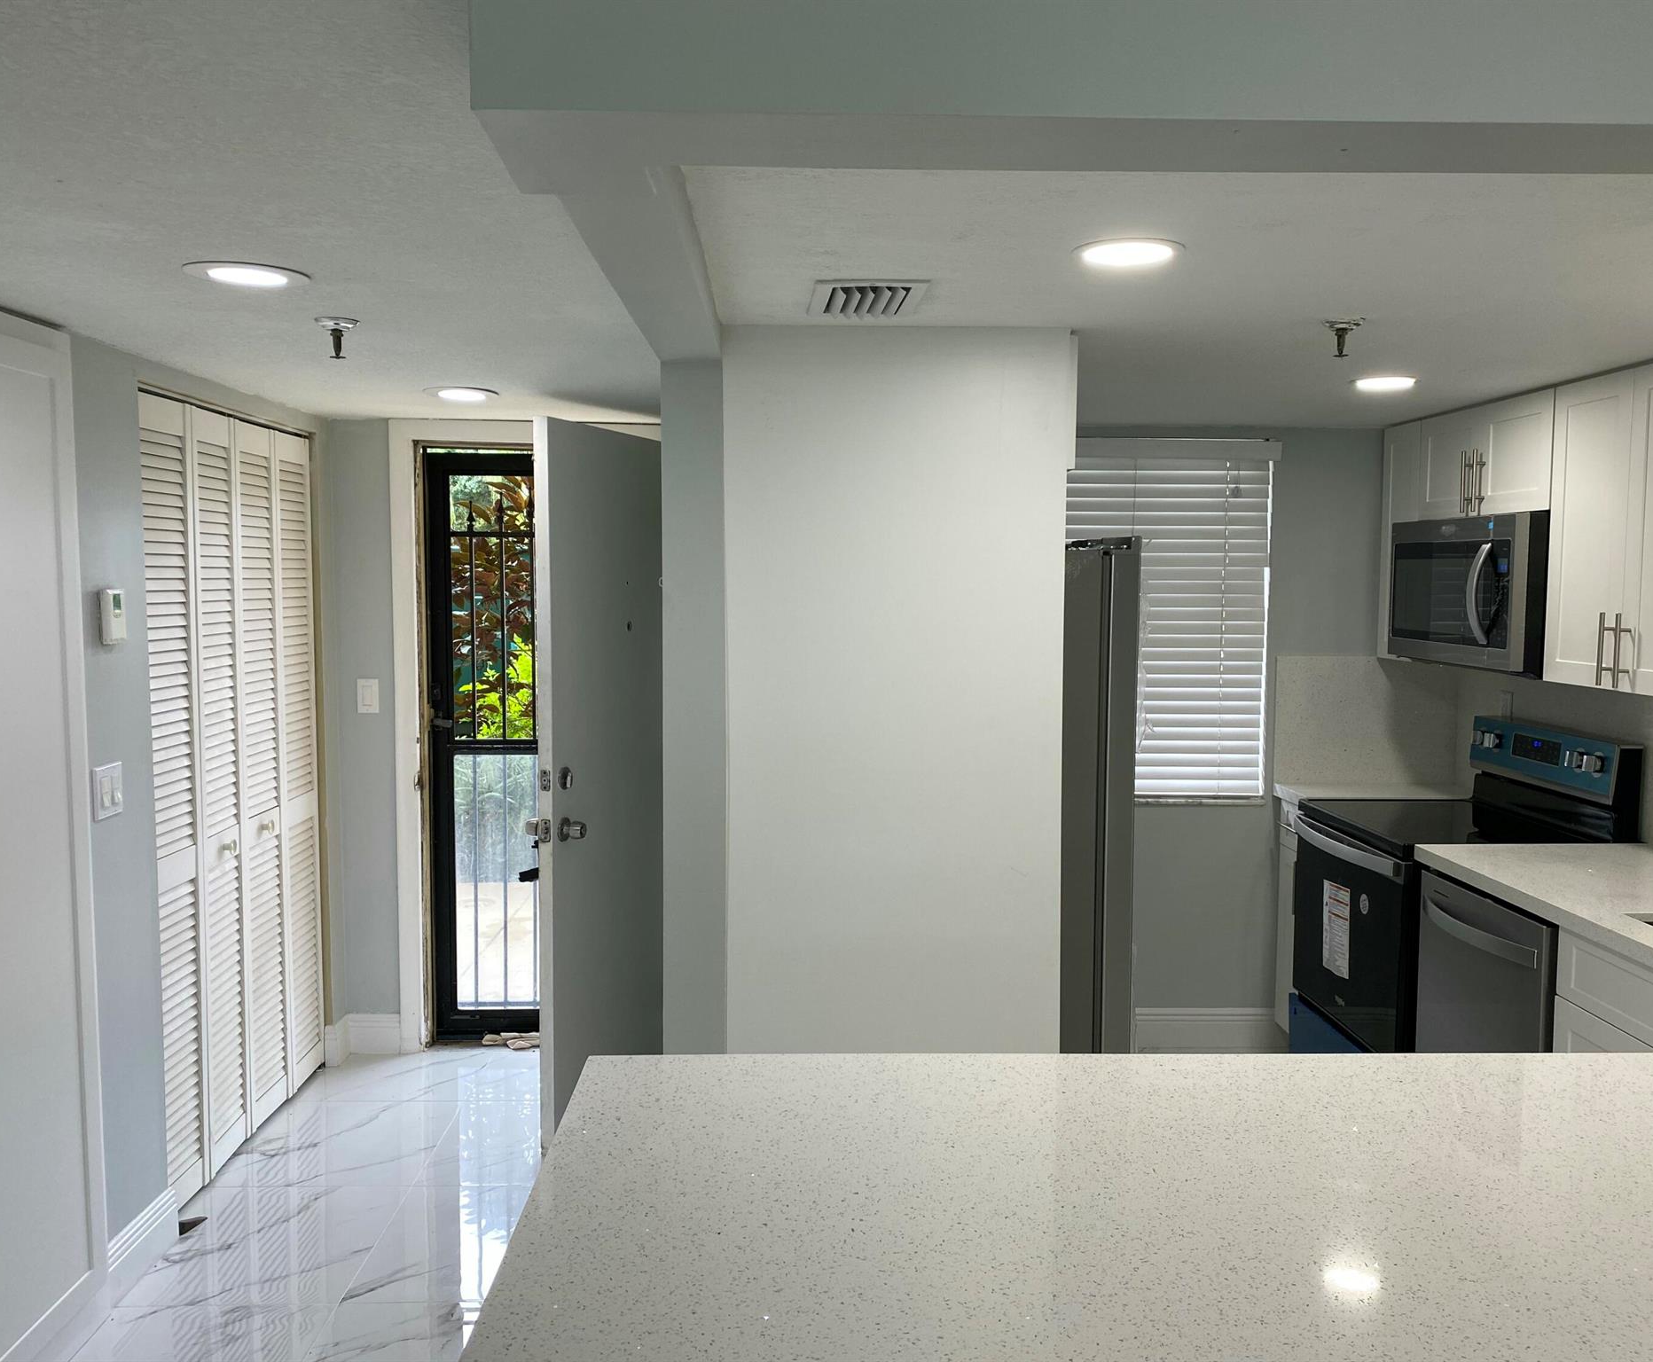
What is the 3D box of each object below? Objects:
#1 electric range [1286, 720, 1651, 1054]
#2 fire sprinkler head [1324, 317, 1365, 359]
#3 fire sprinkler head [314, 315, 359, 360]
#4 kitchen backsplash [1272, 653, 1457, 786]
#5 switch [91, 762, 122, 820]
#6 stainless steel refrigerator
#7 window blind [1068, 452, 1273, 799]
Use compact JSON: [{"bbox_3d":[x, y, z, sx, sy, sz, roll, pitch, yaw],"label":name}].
[{"bbox_3d":[1.834,0.732,4.072,0.680,1.180,0.765,0,5,-1],"label":"electric range"},{"bbox_3d":[1.004,-0.660,2.644,0.083,0.074,0.083,0,5,-1],"label":"fire sprinkler head"},{"bbox_3d":[-0.969,-0.677,2.704,0.088,0.074,0.088,0,5,-1],"label":"fire sprinkler head"},{"bbox_3d":[1.846,0.135,4.639,0.635,0.444,0.020,0,5,-1],"label":"kitchen backsplash"},{"bbox_3d":[-1.591,0.244,3.026,0.012,0.116,0.120,0,5,-1],"label":"switch"},{"bbox_3d":[0.232,0.518,3.343,0.820,1.712,0.870,0,5,-1],"label":"stainless steel refrigerator"},{"bbox_3d":[1.052,-0.191,4.577,0.840,1.175,0.060,0,5,-1],"label":"window blind"}]

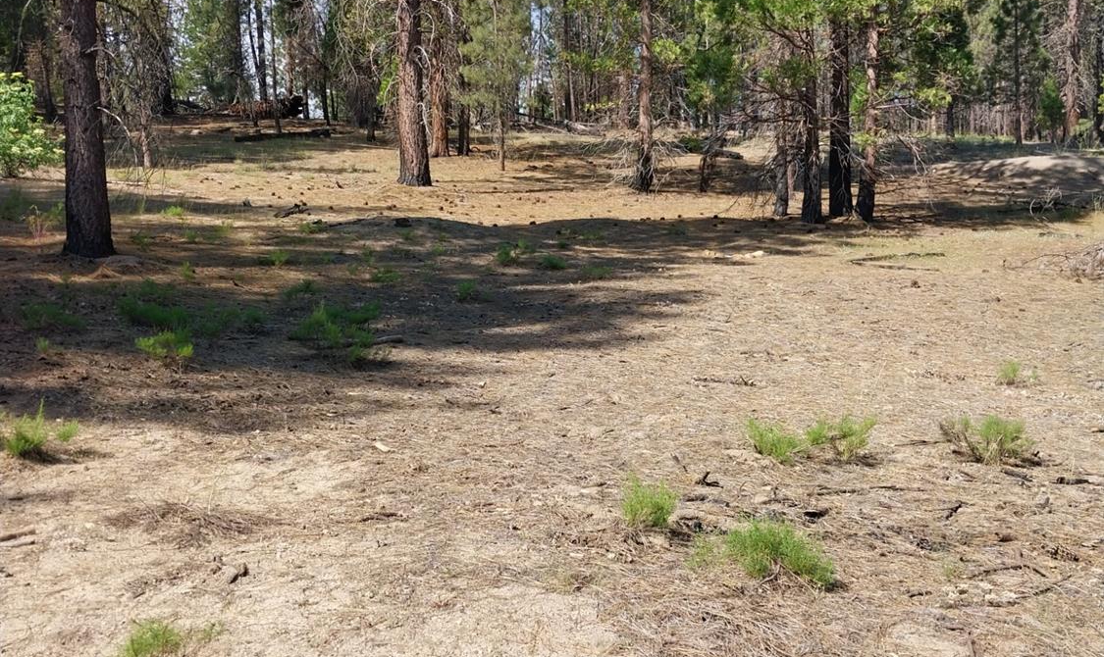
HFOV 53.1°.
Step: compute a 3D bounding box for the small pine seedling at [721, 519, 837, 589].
[{"bbox_3d":[0.801,0.797,3.900,0.400,0.190,0.340,1,9,12],"label":"small pine seedling"}]

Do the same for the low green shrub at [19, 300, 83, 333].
[{"bbox_3d":[-3.896,-0.089,8.600,0.490,0.220,0.420,-5,9,-24],"label":"low green shrub"}]

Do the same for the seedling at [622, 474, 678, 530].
[{"bbox_3d":[0.396,0.704,4.500,0.220,0.190,0.190,-1,8,0],"label":"seedling"}]

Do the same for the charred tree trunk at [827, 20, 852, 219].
[{"bbox_3d":[4.394,-3.211,16.787,0.360,2.970,0.360,-1,8,0],"label":"charred tree trunk"}]

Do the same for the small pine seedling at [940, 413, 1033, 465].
[{"bbox_3d":[2.123,0.539,5.400,0.430,0.210,0.330,-1,8,0],"label":"small pine seedling"}]

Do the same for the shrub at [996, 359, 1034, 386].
[{"bbox_3d":[2.847,0.276,6.800,0.220,0.140,0.200,3,9,23],"label":"shrub"}]

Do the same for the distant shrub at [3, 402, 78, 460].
[{"bbox_3d":[-2.546,0.506,5.500,0.360,0.240,0.270,-1,8,0],"label":"distant shrub"}]

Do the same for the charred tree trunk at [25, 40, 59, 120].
[{"bbox_3d":[-14.268,-6.949,31.000,0.700,2.400,0.600,-5,9,-24],"label":"charred tree trunk"}]

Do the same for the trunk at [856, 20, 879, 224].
[{"bbox_3d":[4.631,-3.029,16.192,0.320,2.900,0.320,-1,8,0],"label":"trunk"}]

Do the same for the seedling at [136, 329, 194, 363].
[{"bbox_3d":[-2.625,0.121,7.500,0.380,0.190,0.330,-4,9,-19],"label":"seedling"}]

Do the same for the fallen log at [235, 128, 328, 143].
[{"bbox_3d":[-9.269,-6.640,38.000,3.450,0.340,0.380,-4,9,-19],"label":"fallen log"}]

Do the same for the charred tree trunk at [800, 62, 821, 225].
[{"bbox_3d":[4.096,-2.940,17.500,0.340,2.650,0.340,1,9,13],"label":"charred tree trunk"}]

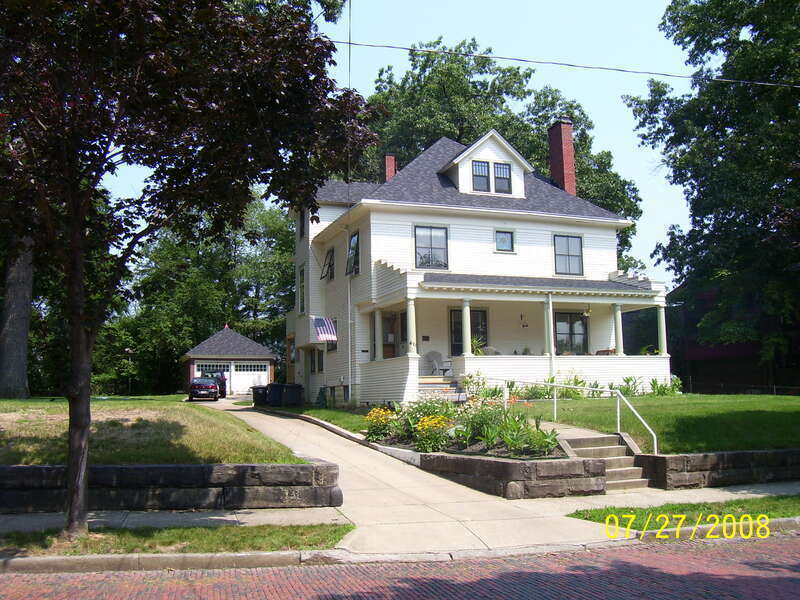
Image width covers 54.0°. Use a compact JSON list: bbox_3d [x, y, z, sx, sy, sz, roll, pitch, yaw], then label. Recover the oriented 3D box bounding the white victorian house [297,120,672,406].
[{"bbox_3d":[2.454,-2.040,36.562,13.300,13.500,15.500,2,-8,-22],"label":"white victorian house"}]

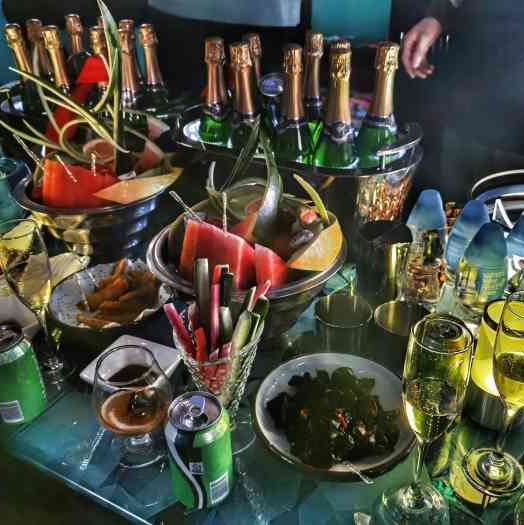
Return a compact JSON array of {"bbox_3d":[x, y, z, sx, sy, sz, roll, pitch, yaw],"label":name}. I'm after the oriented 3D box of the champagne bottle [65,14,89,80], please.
[{"bbox_3d":[-0.457,-0.460,1.396,0.088,0.316,0.088,0,29,-1],"label":"champagne bottle"}]

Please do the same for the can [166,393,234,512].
[{"bbox_3d":[-0.065,0.200,0.580,0.066,0.116,0.066,-1,30,0],"label":"can"}]

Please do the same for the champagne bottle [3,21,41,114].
[{"bbox_3d":[-0.511,-0.371,1.245,0.088,0.316,0.088,-8,28,3],"label":"champagne bottle"}]

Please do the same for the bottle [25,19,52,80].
[{"bbox_3d":[-0.552,-0.460,1.426,0.088,0.315,0.088,-5,30,0],"label":"bottle"}]

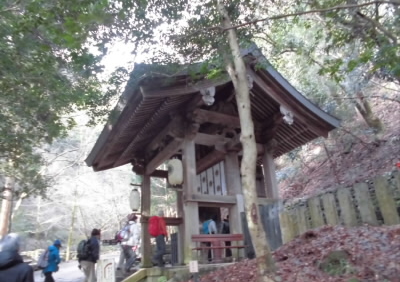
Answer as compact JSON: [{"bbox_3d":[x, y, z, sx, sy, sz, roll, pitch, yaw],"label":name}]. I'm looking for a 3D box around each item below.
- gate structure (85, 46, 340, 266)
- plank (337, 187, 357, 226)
[{"bbox_3d":[0.122,1.134,10.772,7.078,5.995,6.903,8,-24,-27],"label":"gate structure"},{"bbox_3d":[3.218,1.447,6.513,0.120,0.860,0.280,8,-24,-27],"label":"plank"}]

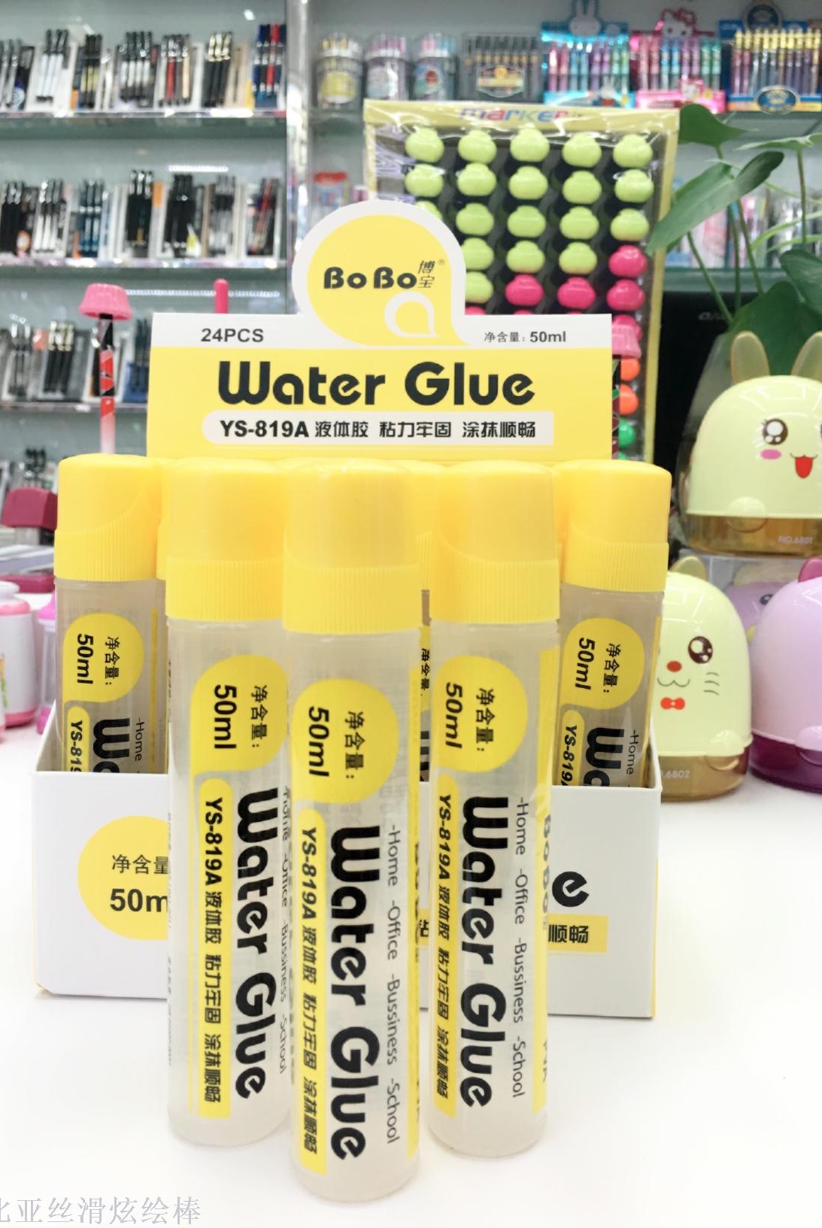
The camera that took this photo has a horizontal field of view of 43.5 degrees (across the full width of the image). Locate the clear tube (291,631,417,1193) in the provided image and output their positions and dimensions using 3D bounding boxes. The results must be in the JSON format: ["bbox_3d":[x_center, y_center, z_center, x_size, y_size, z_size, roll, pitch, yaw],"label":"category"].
[{"bbox_3d":[-0.012,0.060,0.215,0.027,0.118,0.027,1,7,0],"label":"clear tube"}]

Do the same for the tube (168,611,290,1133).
[{"bbox_3d":[-0.041,0.057,0.233,0.027,0.118,0.027,1,7,0],"label":"tube"}]

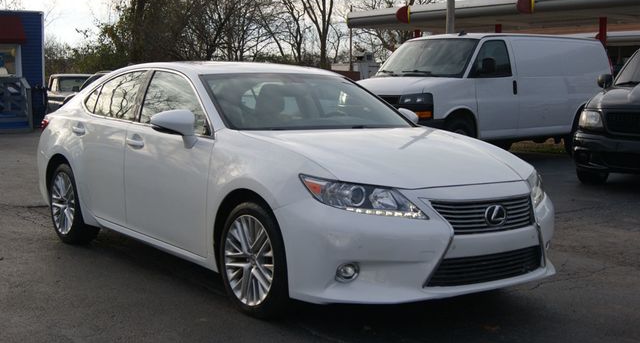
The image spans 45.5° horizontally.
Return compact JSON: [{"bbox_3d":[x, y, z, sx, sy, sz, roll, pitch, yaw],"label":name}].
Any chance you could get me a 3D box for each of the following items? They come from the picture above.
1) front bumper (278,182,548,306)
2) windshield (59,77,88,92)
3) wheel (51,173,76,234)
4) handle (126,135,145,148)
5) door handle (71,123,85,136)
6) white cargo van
[{"bbox_3d":[0.723,0.336,4.053,1.800,0.560,0.620,-3,6,-37],"label":"front bumper"},{"bbox_3d":[-7.405,-2.679,23.500,1.400,0.620,0.200,-2,-35,-29],"label":"windshield"},{"bbox_3d":[-2.022,0.260,6.309,0.200,0.490,0.490,-3,6,-37],"label":"wheel"},{"bbox_3d":[-1.236,-0.194,5.077,0.060,0.060,0.220,-3,6,-37],"label":"handle"},{"bbox_3d":[-1.880,-0.314,5.924,0.060,0.060,0.220,-3,6,-37],"label":"door handle"},{"bbox_3d":[2.911,-1.325,13.324,5.680,2.080,2.030,-5,8,-42],"label":"white cargo van"}]

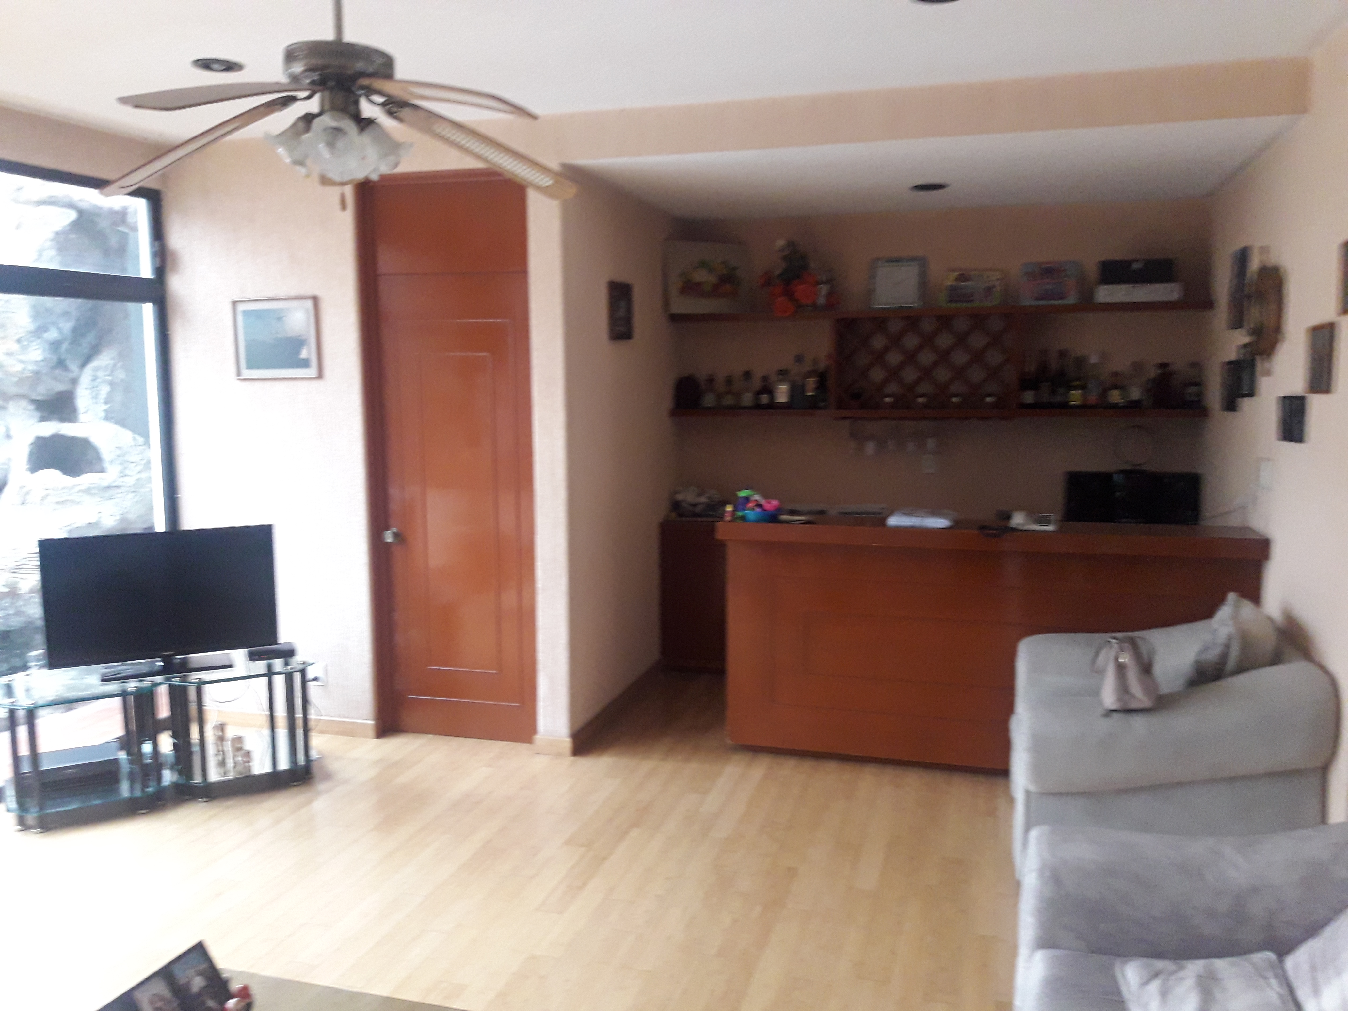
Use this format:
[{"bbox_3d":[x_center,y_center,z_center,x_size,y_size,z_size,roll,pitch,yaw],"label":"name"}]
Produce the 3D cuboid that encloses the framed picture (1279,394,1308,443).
[{"bbox_3d":[2.134,-0.297,3.771,0.020,0.160,0.275,2,7,16],"label":"framed picture"}]

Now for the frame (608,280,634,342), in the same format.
[{"bbox_3d":[-0.248,-0.930,5.212,0.025,0.265,0.315,2,7,16],"label":"frame"}]

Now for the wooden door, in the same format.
[{"bbox_3d":[-0.988,-0.177,4.817,0.786,2.501,0.100,2,7,16],"label":"wooden door"}]

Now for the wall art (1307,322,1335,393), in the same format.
[{"bbox_3d":[2.051,-0.461,3.462,0.020,0.218,0.235,2,7,16],"label":"wall art"}]

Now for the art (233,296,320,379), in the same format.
[{"bbox_3d":[-1.791,-0.749,4.902,0.435,0.360,0.025,2,7,16],"label":"art"}]

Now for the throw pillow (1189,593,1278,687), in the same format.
[{"bbox_3d":[1.860,0.518,3.648,0.180,0.400,0.400,14,10,14],"label":"throw pillow"}]

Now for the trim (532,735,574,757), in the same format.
[{"bbox_3d":[-0.520,1.046,4.753,0.180,0.078,0.020,2,7,16],"label":"trim"}]

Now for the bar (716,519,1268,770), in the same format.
[{"bbox_3d":[1.250,0.586,4.560,2.106,1.017,0.405,2,7,16],"label":"bar"}]

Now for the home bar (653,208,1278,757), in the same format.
[{"bbox_3d":[1.109,-0.171,5.114,2.722,2.398,1.539,2,7,16],"label":"home bar"}]

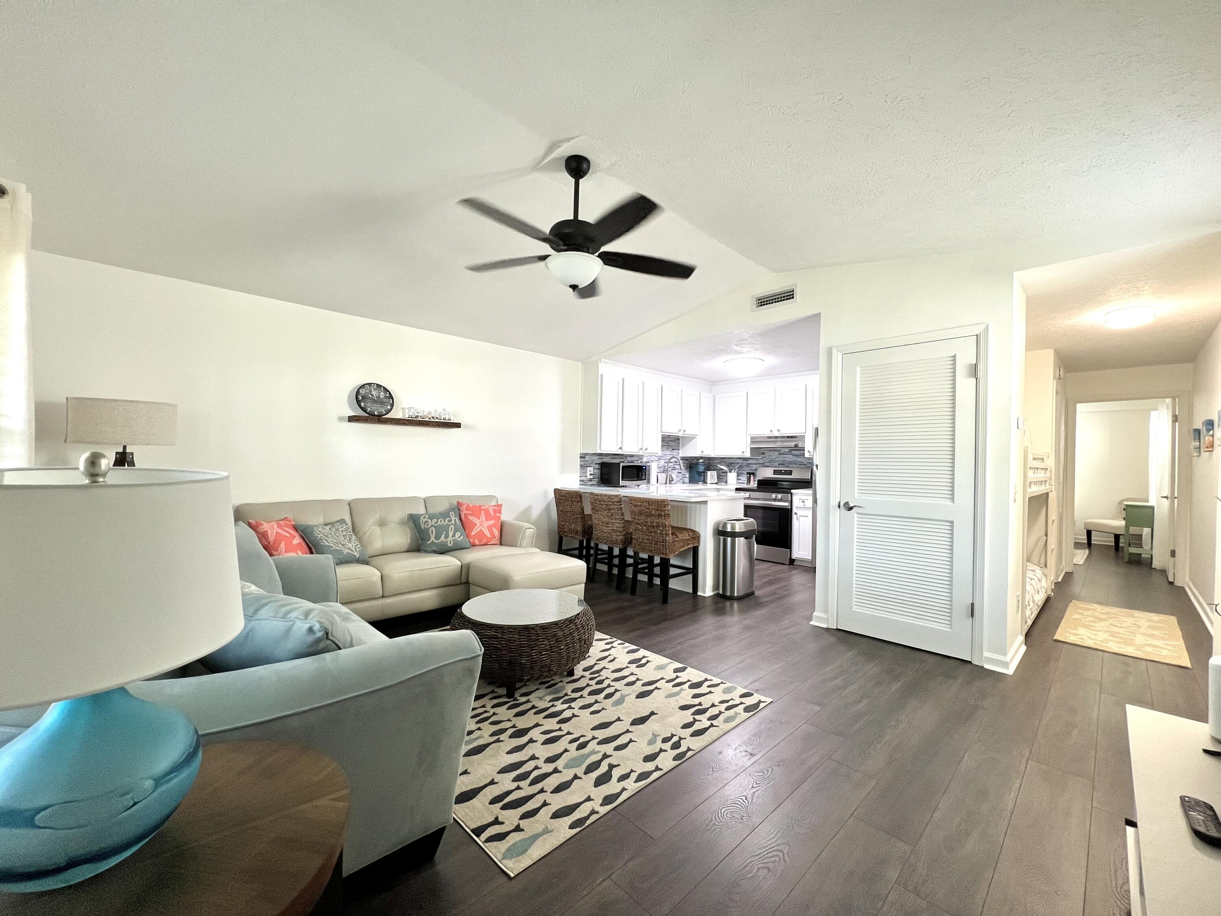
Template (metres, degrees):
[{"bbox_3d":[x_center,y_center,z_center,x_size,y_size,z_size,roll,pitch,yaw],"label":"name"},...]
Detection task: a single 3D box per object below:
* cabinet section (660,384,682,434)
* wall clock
[{"bbox_3d":[0.718,-0.636,6.222,0.406,0.622,0.300,1,-1,-43],"label":"cabinet section"},{"bbox_3d":[-2.091,-0.515,4.076,0.312,0.308,0.045,1,0,-42],"label":"wall clock"}]

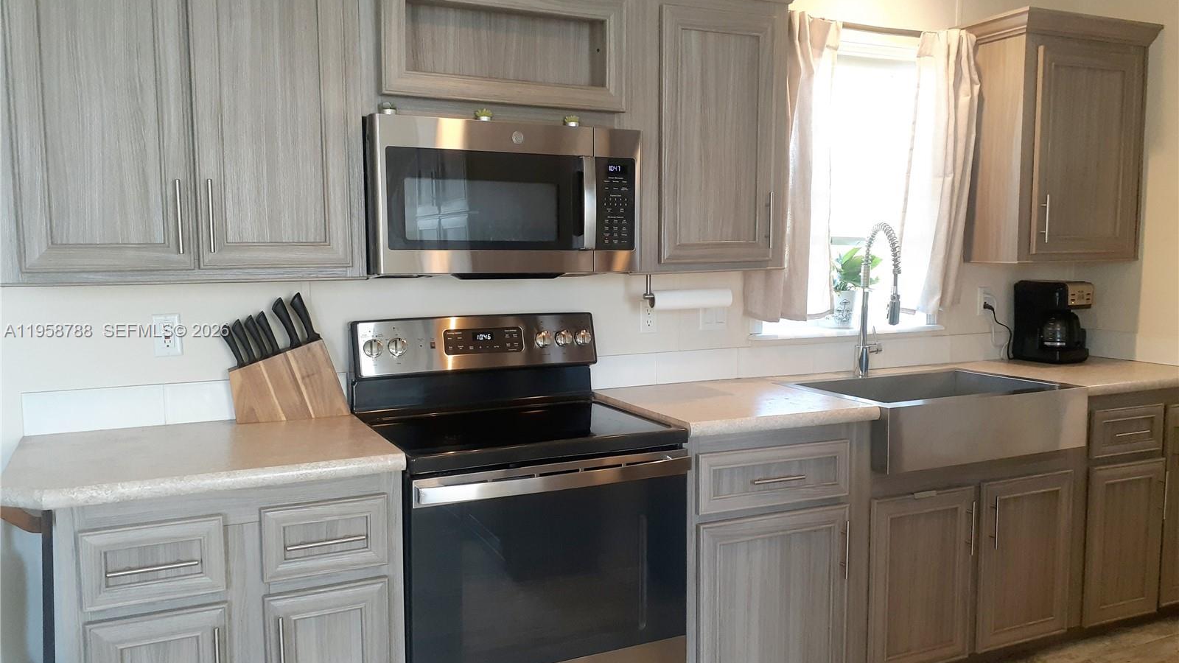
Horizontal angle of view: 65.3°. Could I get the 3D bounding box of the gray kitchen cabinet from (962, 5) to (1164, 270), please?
[{"bbox_3d":[1.828,-0.731,3.620,0.745,0.911,0.350,-2,5,-25],"label":"gray kitchen cabinet"}]

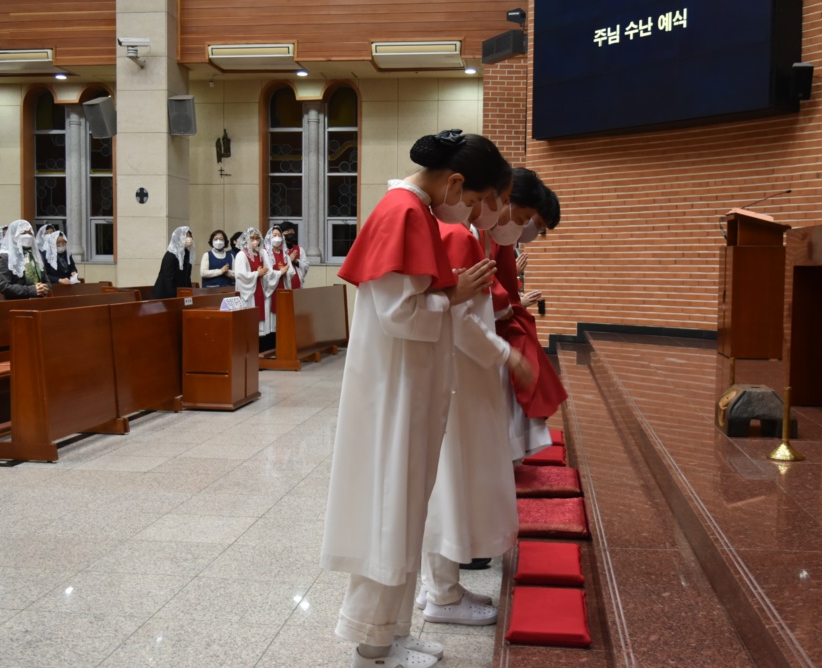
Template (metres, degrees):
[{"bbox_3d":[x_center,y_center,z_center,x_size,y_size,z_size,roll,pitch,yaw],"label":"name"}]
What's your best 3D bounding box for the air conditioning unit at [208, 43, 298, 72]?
[{"bbox_3d":[-2.041,-3.697,13.395,1.130,0.200,0.750,1,4,7],"label":"air conditioning unit"}]

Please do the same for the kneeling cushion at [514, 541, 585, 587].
[{"bbox_3d":[0.431,0.706,3.107,0.210,0.045,0.370,1,4,7],"label":"kneeling cushion"}]

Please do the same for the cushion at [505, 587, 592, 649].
[{"bbox_3d":[0.363,0.736,2.638,0.210,0.045,0.370,1,4,7],"label":"cushion"}]

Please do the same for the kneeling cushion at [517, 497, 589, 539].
[{"bbox_3d":[0.523,0.715,3.920,0.320,0.055,0.430,1,4,7],"label":"kneeling cushion"}]

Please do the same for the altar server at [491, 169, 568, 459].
[{"bbox_3d":[0.378,0.105,3.898,0.500,1.500,0.480,1,4,7],"label":"altar server"}]

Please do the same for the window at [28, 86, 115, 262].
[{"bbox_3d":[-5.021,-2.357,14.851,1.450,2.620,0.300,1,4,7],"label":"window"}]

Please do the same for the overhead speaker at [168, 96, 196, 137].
[{"bbox_3d":[-3.296,-3.145,14.400,0.360,0.540,0.340,0,22,-1],"label":"overhead speaker"}]

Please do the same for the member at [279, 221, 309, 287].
[{"bbox_3d":[-1.478,-0.586,12.759,0.470,1.680,0.360,-2,4,-25],"label":"member"}]

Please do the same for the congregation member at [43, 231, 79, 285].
[{"bbox_3d":[-4.356,-0.545,12.457,0.360,1.500,0.450,3,4,29],"label":"congregation member"}]

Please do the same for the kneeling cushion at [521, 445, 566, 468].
[{"bbox_3d":[0.679,0.616,5.088,0.215,0.050,0.350,1,4,7],"label":"kneeling cushion"}]

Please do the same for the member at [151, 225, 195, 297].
[{"bbox_3d":[-2.818,-0.478,11.855,0.450,1.576,0.440,2,4,18],"label":"member"}]

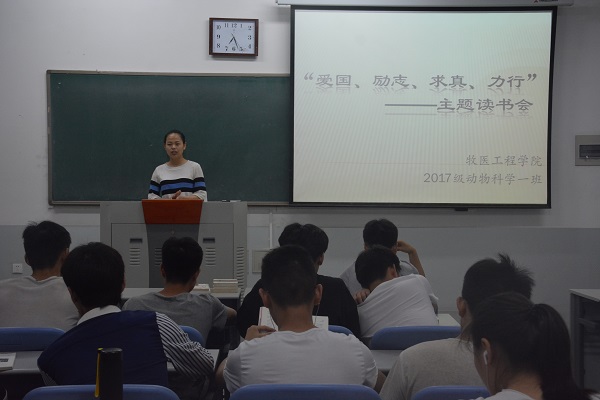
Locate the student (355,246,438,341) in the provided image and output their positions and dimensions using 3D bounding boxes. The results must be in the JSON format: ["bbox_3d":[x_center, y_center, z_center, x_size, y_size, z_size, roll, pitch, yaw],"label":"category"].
[{"bbox_3d":[0.435,0.779,3.994,0.445,1.133,0.700,0,3,-14],"label":"student"}]

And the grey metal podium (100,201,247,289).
[{"bbox_3d":[-0.894,0.534,6.158,1.030,1.080,0.700,0,3,-3],"label":"grey metal podium"}]

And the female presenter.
[{"bbox_3d":[-0.949,0.254,6.571,0.460,1.580,0.340,0,3,-8],"label":"female presenter"}]

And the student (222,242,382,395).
[{"bbox_3d":[-0.011,0.766,3.032,0.533,1.261,0.700,0,3,-3],"label":"student"}]

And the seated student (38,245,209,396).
[{"bbox_3d":[-0.556,0.762,3.008,0.548,1.264,0.750,1,3,5],"label":"seated student"}]

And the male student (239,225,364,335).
[{"bbox_3d":[-0.018,0.718,3.911,0.542,1.256,0.700,0,3,-3],"label":"male student"}]

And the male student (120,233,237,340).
[{"bbox_3d":[-0.540,0.750,3.890,0.500,1.185,0.700,1,3,0],"label":"male student"}]

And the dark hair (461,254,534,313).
[{"bbox_3d":[0.651,0.288,2.812,0.220,0.210,0.230,0,3,-3],"label":"dark hair"}]

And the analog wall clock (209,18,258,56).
[{"bbox_3d":[-0.589,-1.452,7.580,0.438,0.323,0.050,0,3,-3],"label":"analog wall clock"}]

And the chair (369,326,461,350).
[{"bbox_3d":[0.535,0.944,3.878,0.480,0.818,0.520,0,3,-3],"label":"chair"}]

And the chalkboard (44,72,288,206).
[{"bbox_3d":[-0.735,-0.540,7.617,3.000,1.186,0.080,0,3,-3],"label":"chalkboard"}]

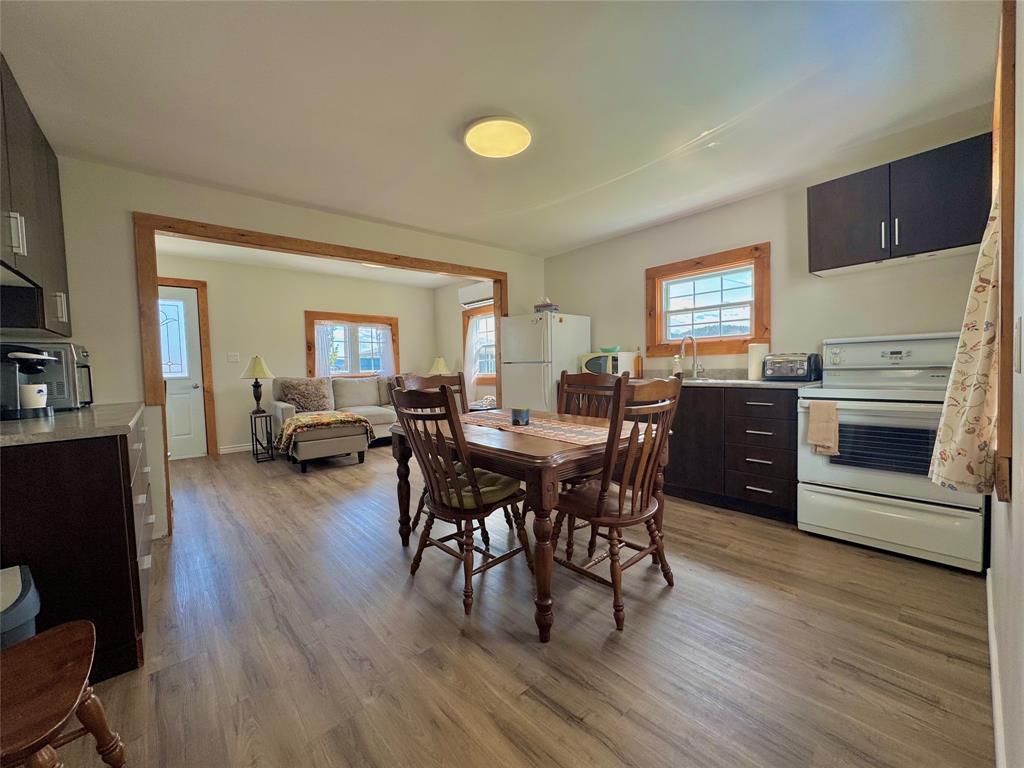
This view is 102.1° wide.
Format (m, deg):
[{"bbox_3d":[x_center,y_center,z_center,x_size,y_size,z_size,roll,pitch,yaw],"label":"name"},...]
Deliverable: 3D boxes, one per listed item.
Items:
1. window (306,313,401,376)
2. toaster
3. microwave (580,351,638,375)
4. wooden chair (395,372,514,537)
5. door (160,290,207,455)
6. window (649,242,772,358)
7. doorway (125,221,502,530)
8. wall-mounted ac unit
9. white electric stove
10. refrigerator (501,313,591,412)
[{"bbox_3d":[-2.454,-0.565,6.506,1.450,1.040,0.120,-3,2,-39],"label":"window"},{"bbox_3d":[1.954,-0.116,2.879,0.300,0.193,0.285,-4,3,-40],"label":"toaster"},{"bbox_3d":[0.969,-0.170,4.072,0.330,0.262,0.440,-4,3,-40],"label":"microwave"},{"bbox_3d":[-0.369,0.455,2.792,0.550,1.040,0.620,-4,3,-40],"label":"wooden chair"},{"bbox_3d":[-4.264,-0.127,5.007,0.860,2.120,0.060,-3,2,-39],"label":"door"},{"bbox_3d":[1.676,-0.681,3.647,0.100,0.860,1.090,-3,2,-39],"label":"window"},{"bbox_3d":[-1.279,-0.107,3.824,3.150,2.190,0.180,-3,2,-39],"label":"doorway"},{"bbox_3d":[-0.400,-1.263,5.886,0.230,0.280,0.870,-4,3,-40],"label":"wall-mounted ac unit"},{"bbox_3d":[2.242,0.319,2.464,0.680,1.200,0.760,-3,2,-39],"label":"white electric stove"},{"bbox_3d":[0.383,0.078,4.546,0.680,1.615,0.725,-4,3,-40],"label":"refrigerator"}]

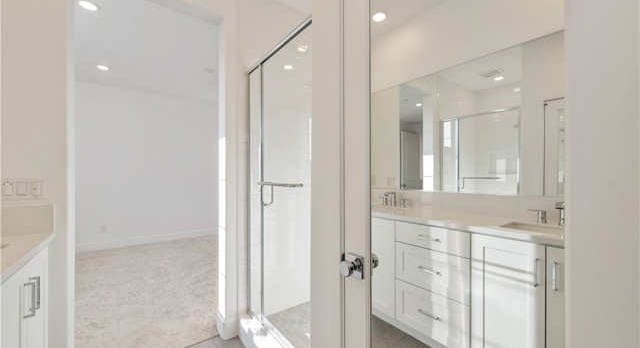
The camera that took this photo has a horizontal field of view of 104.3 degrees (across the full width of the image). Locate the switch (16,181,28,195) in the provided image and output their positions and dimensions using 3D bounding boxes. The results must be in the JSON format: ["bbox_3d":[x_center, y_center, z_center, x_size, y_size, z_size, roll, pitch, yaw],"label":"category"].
[{"bbox_3d":[-1.520,0.074,1.270,0.035,0.069,0.010,0,0,-37],"label":"switch"}]

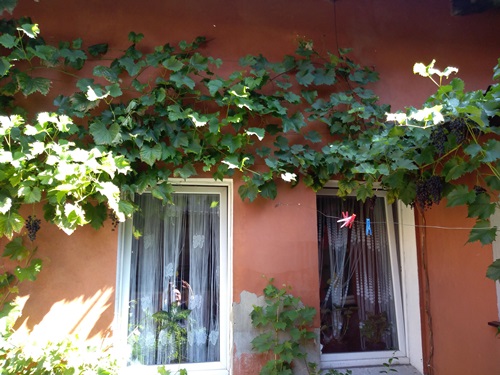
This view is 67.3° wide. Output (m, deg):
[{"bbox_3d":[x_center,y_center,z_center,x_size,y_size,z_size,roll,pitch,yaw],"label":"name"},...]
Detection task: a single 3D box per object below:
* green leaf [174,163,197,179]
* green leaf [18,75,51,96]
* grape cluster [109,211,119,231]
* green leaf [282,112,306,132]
[{"bbox_3d":[-0.433,-0.114,2.520,0.138,0.106,0.060,1,-8,-9],"label":"green leaf"},{"bbox_3d":[-1.409,-0.667,2.455,0.209,0.144,0.060,3,-8,-20],"label":"green leaf"},{"bbox_3d":[-0.769,0.186,2.115,0.070,0.124,0.070,3,-14,-10],"label":"grape cluster"},{"bbox_3d":[0.320,-0.468,2.700,0.169,0.148,0.040,1,-19,-4],"label":"green leaf"}]

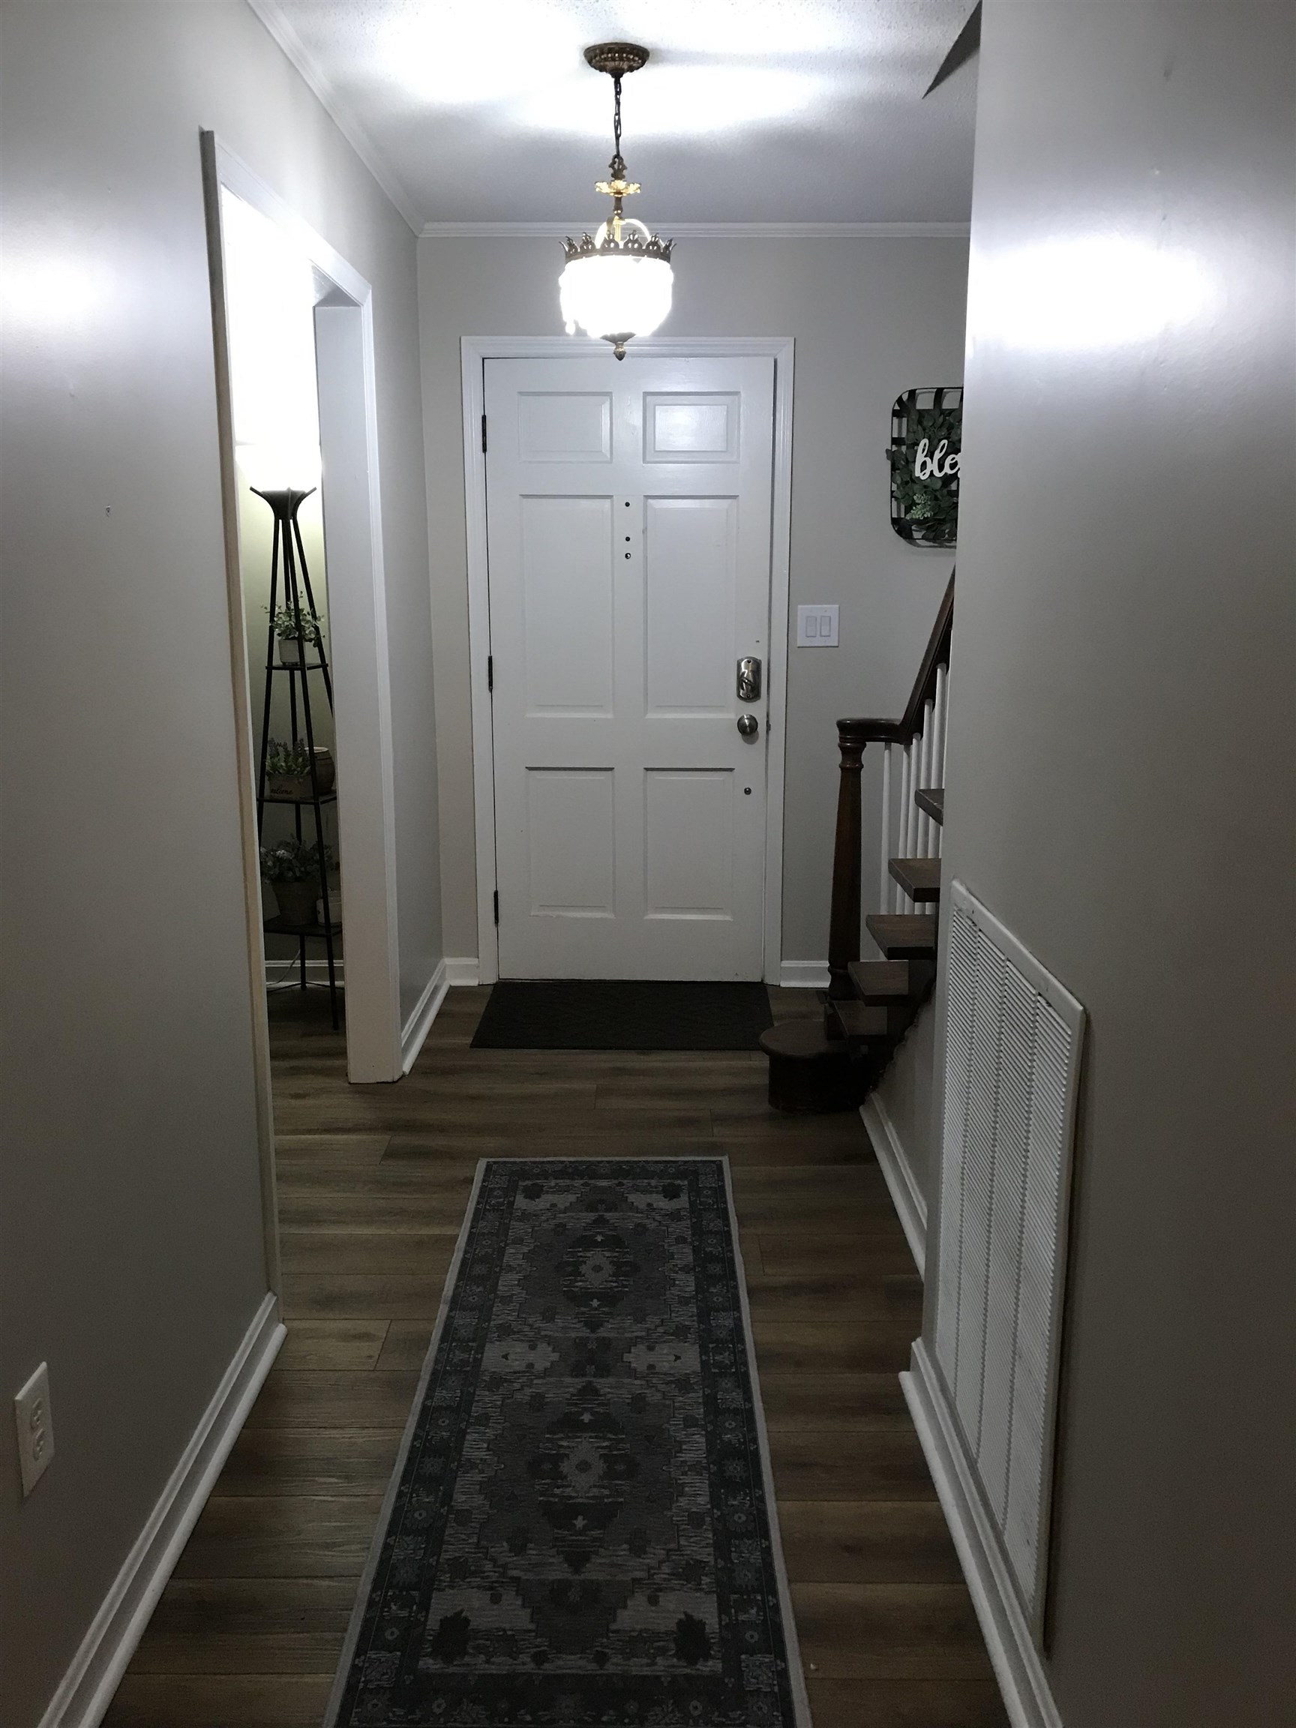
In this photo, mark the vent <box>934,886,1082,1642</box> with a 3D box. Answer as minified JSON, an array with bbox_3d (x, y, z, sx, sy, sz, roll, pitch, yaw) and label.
[{"bbox_3d":[0.472,0.490,1.902,0.018,0.803,0.660,0,12,0],"label":"vent"}]

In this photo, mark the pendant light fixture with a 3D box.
[{"bbox_3d":[-0.064,-1.367,2.920,0.242,0.597,0.242,0,12,0],"label":"pendant light fixture"}]

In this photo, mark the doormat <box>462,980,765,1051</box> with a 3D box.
[{"bbox_3d":[-0.063,0.480,4.469,0.920,0.011,0.665,0,12,0],"label":"doormat"}]

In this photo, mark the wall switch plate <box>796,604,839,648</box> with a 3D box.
[{"bbox_3d":[0.556,-0.775,4.552,0.136,0.132,0.010,0,12,0],"label":"wall switch plate"}]

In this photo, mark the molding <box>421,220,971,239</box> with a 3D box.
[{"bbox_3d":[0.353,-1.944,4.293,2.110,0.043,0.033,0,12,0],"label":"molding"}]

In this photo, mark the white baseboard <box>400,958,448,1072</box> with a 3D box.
[{"bbox_3d":[-0.694,0.460,4.369,0.028,0.092,0.865,0,12,0],"label":"white baseboard"}]

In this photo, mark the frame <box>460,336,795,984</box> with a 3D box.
[{"bbox_3d":[-0.061,-0.622,4.620,1.041,2.105,0.102,0,12,0],"label":"frame"}]

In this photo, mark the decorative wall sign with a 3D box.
[{"bbox_3d":[1.006,-1.248,4.423,0.495,0.488,0.065,0,12,0],"label":"decorative wall sign"}]

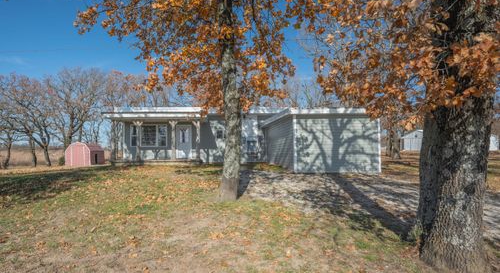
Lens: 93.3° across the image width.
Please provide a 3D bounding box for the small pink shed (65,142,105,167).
[{"bbox_3d":[-14.080,1.500,20.240,2.030,1.960,1.970,0,-3,-2],"label":"small pink shed"}]

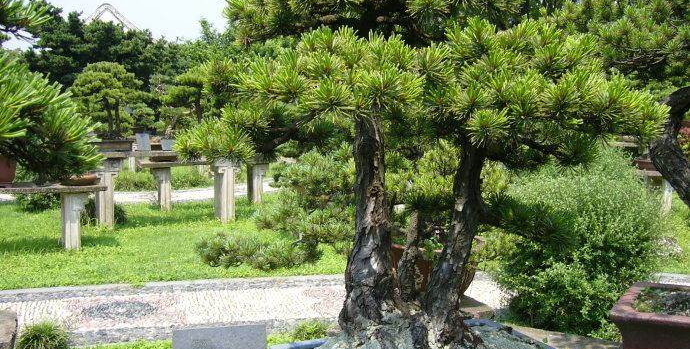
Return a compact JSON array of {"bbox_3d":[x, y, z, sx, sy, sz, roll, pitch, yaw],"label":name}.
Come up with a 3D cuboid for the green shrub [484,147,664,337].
[{"bbox_3d":[1.812,0.453,5.501,1.390,1.347,1.250,0,4,0],"label":"green shrub"}]

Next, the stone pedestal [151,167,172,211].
[{"bbox_3d":[-3.159,0.247,12.005,0.379,0.754,0.280,-1,5,-12],"label":"stone pedestal"}]

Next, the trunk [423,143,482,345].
[{"bbox_3d":[0.531,0.344,3.417,0.304,1.000,0.240,0,4,0],"label":"trunk"}]

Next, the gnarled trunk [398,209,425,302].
[{"bbox_3d":[0.333,0.412,3.492,0.130,0.487,0.130,0,4,0],"label":"gnarled trunk"}]

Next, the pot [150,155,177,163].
[{"bbox_3d":[-3.114,-0.266,11.965,0.446,0.137,0.370,0,4,0],"label":"pot"}]

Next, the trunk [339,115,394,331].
[{"bbox_3d":[0.103,0.231,3.328,0.267,1.049,0.250,0,4,0],"label":"trunk"}]

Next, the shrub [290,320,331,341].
[{"bbox_3d":[-0.240,1.099,4.849,0.278,0.170,0.260,0,4,0],"label":"shrub"}]

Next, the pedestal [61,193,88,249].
[{"bbox_3d":[-3.259,0.556,8.418,0.326,0.692,0.260,-1,4,-10],"label":"pedestal"}]

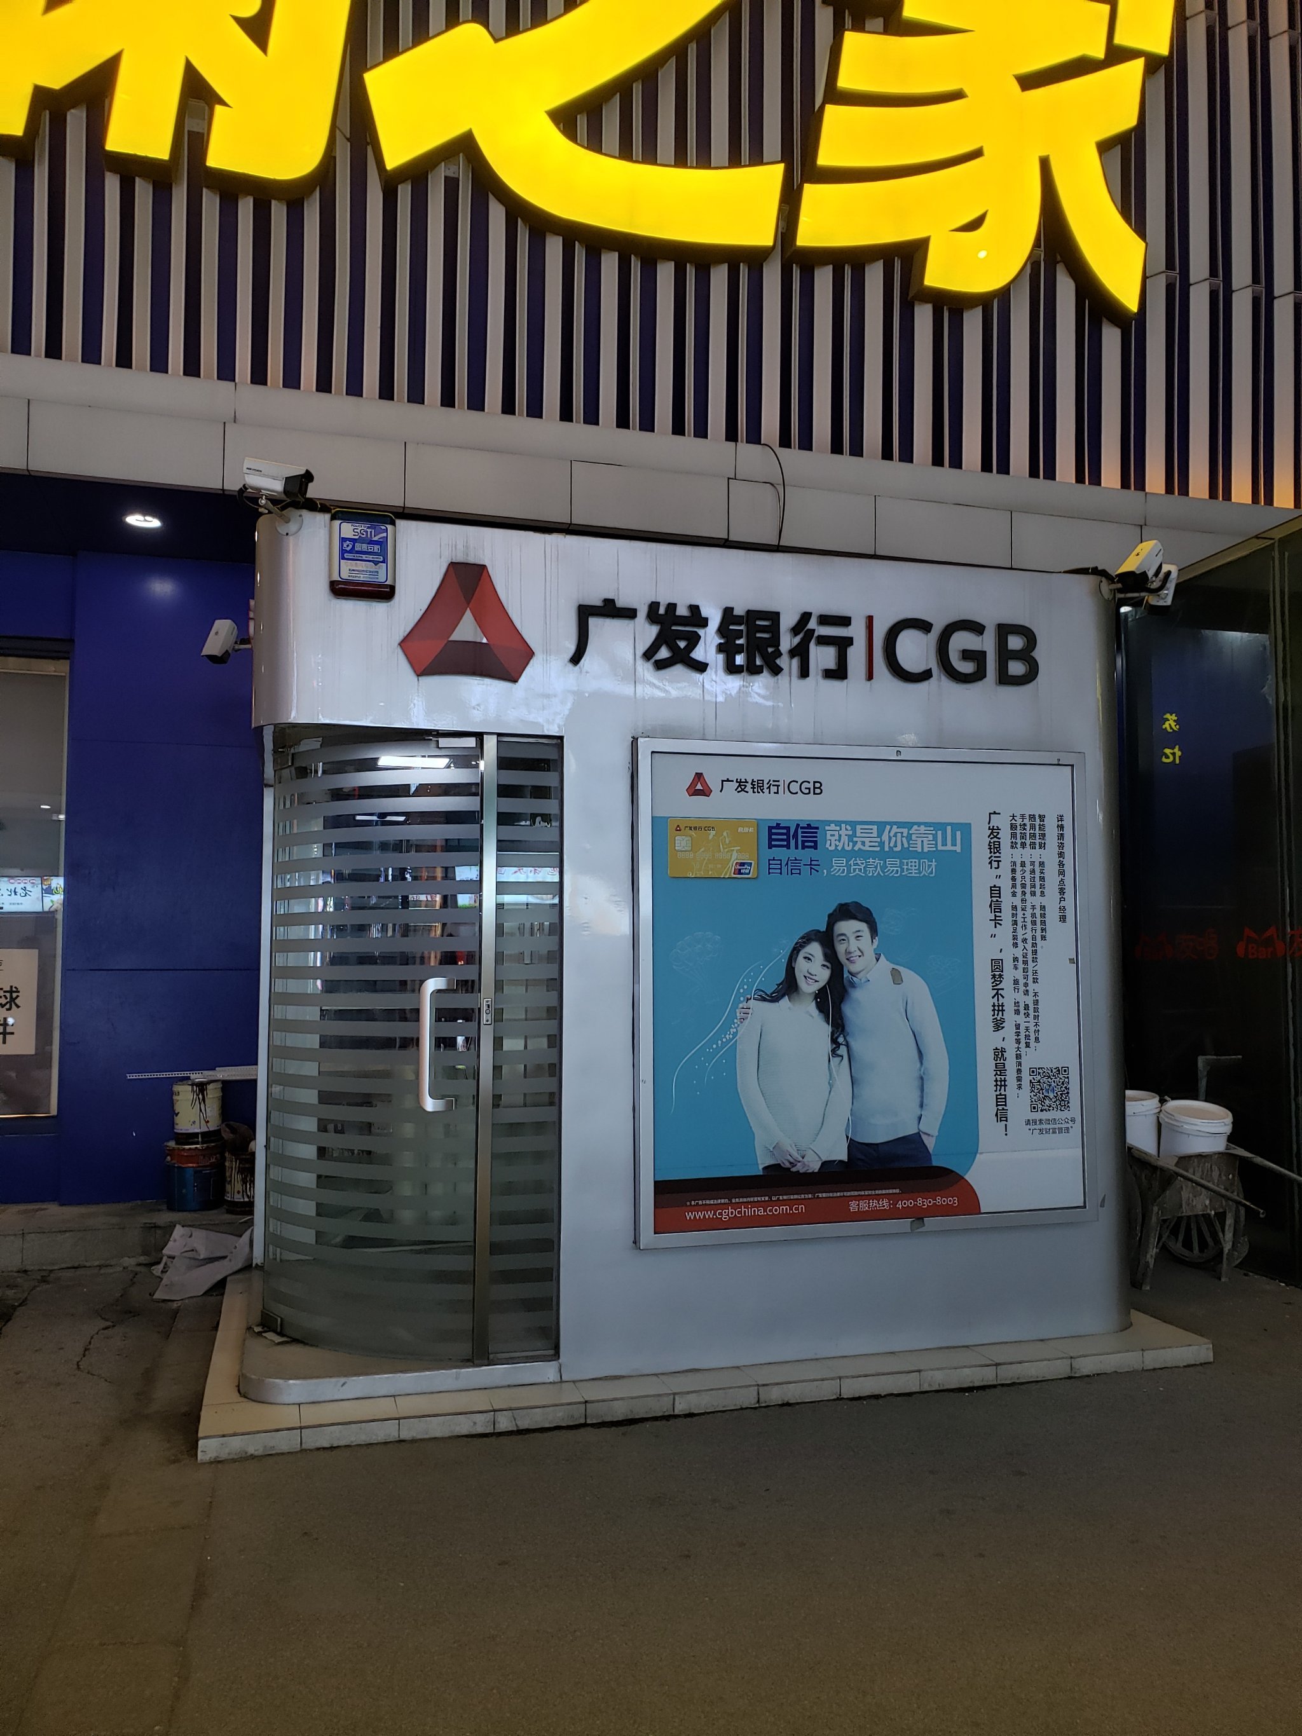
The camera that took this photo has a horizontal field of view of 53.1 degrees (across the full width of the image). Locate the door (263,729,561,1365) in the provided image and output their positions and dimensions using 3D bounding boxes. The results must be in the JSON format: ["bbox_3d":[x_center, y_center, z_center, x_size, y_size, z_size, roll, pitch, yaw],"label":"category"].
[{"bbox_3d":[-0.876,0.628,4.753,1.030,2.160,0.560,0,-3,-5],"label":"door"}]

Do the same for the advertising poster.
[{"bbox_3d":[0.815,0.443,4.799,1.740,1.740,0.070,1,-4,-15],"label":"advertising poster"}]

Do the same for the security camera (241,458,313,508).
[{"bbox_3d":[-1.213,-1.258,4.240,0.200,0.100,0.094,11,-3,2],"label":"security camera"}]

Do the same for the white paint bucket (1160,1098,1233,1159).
[{"bbox_3d":[2.571,1.315,6.173,0.320,0.345,0.320,0,8,0],"label":"white paint bucket"}]

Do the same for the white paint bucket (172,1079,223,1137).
[{"bbox_3d":[-2.486,1.339,7.150,0.270,0.345,0.270,1,-4,-15],"label":"white paint bucket"}]

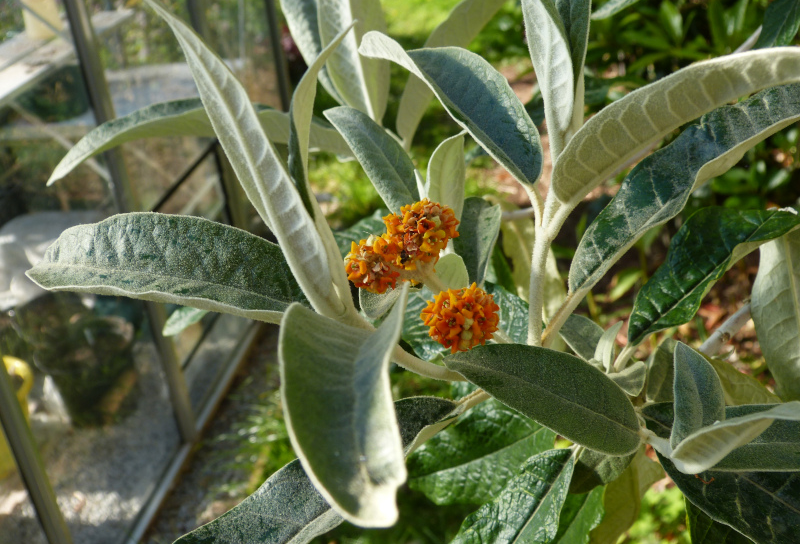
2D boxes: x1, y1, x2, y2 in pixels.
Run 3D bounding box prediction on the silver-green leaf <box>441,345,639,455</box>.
[{"bbox_3d":[0.045,0.041,0.291,0.070,0.010,0.030,22,71,-10],"label":"silver-green leaf"}]

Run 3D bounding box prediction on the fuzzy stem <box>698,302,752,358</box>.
[{"bbox_3d":[0.137,0.024,0.385,0.033,0.006,0.006,-40,73,-18],"label":"fuzzy stem"}]

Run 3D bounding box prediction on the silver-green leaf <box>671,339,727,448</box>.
[{"bbox_3d":[0.099,0.042,0.309,0.018,0.037,0.009,0,-13,18],"label":"silver-green leaf"}]

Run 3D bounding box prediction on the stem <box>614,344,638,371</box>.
[{"bbox_3d":[0.080,0.030,0.328,0.004,0.004,0.012,33,65,14],"label":"stem"}]

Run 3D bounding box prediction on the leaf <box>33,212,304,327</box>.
[{"bbox_3d":[-0.070,0.001,0.291,0.099,0.012,0.032,9,72,-2],"label":"leaf"}]

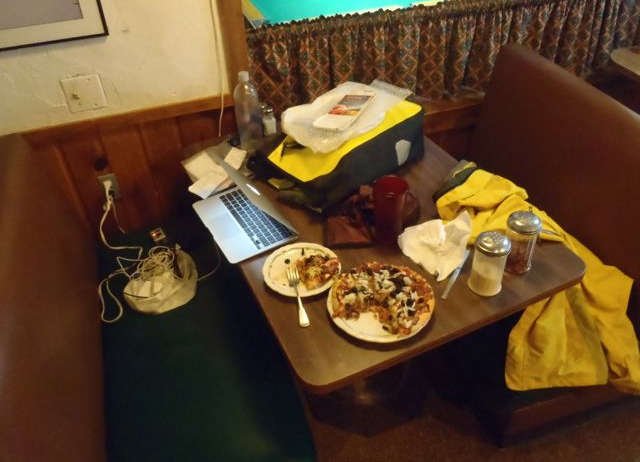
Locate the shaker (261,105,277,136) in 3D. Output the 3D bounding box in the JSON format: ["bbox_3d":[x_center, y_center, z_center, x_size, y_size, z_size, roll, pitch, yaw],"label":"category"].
[{"bbox_3d":[-0.177,-0.394,1.837,0.044,0.098,0.044,-17,40,-18],"label":"shaker"}]

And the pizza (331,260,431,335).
[{"bbox_3d":[0.137,0.149,1.167,0.230,0.032,0.222,-17,40,-18],"label":"pizza"}]

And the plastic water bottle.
[{"bbox_3d":[-0.241,-0.394,1.710,0.083,0.259,0.083,-17,40,-18],"label":"plastic water bottle"}]

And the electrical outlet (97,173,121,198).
[{"bbox_3d":[-0.750,-0.155,1.845,0.067,0.109,0.012,-17,40,-18],"label":"electrical outlet"}]

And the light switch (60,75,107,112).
[{"bbox_3d":[-0.743,-0.434,1.635,0.113,0.112,0.018,-17,40,-18],"label":"light switch"}]

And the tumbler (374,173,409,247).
[{"bbox_3d":[0.184,-0.043,1.313,0.086,0.173,0.086,-1,38,1],"label":"tumbler"}]

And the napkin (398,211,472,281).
[{"bbox_3d":[0.306,0.033,1.307,0.168,0.055,0.165,-17,40,-18],"label":"napkin"}]

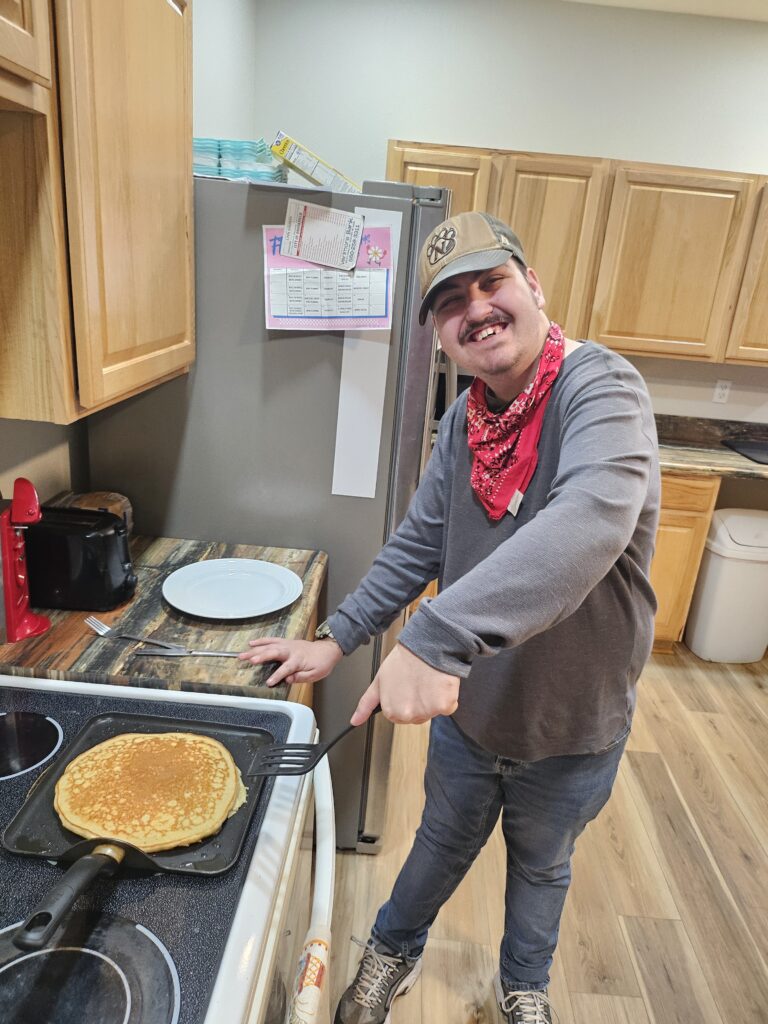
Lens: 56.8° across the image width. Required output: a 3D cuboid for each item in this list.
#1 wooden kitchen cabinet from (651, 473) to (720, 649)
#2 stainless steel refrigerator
[{"bbox_3d":[1.143,0.155,3.414,0.500,0.885,0.600,5,19,1],"label":"wooden kitchen cabinet"},{"bbox_3d":[-0.310,-0.013,2.194,0.797,1.758,0.900,5,19,1],"label":"stainless steel refrigerator"}]

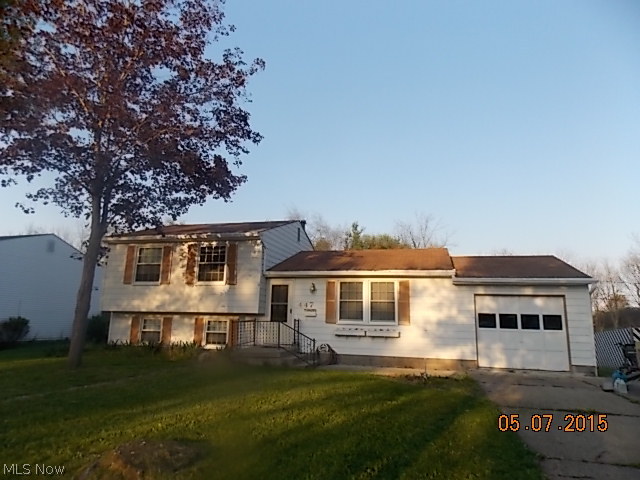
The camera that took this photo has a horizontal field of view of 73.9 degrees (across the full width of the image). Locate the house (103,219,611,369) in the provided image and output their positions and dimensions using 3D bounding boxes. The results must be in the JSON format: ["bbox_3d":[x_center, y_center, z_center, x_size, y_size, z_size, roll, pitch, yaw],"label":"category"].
[{"bbox_3d":[0.932,1.786,17.159,15.550,5.500,9.000,-1,-10,13],"label":"house"}]

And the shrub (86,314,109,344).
[{"bbox_3d":[-8.196,3.256,15.737,1.000,1.100,1.000,-1,-10,13],"label":"shrub"}]

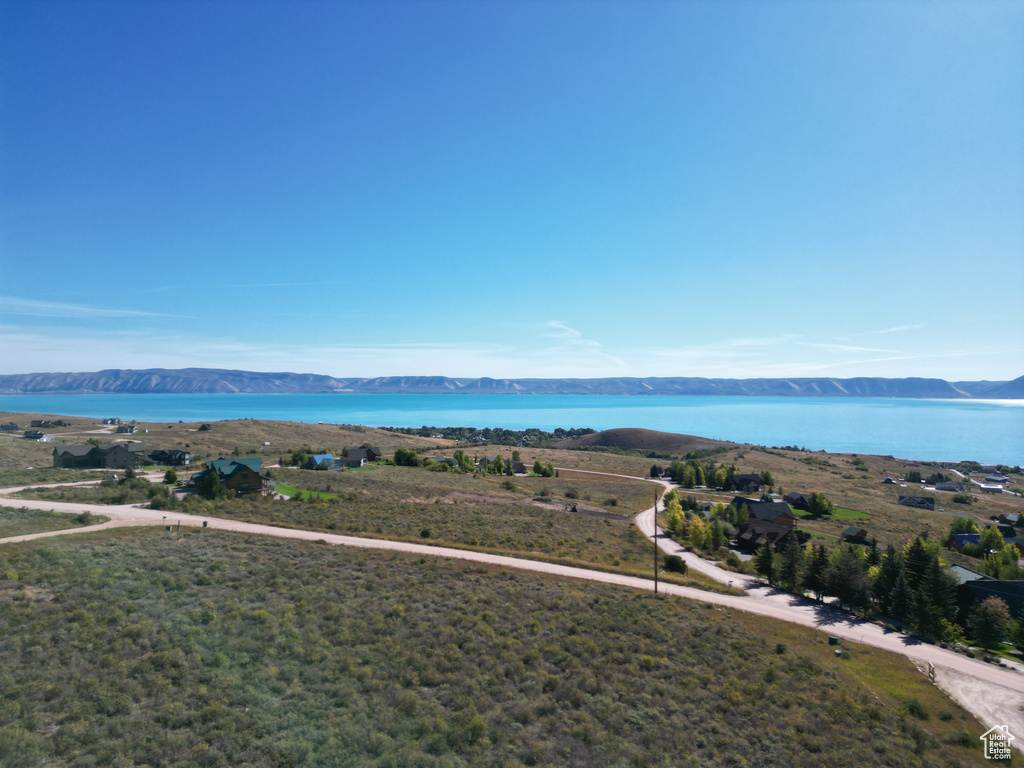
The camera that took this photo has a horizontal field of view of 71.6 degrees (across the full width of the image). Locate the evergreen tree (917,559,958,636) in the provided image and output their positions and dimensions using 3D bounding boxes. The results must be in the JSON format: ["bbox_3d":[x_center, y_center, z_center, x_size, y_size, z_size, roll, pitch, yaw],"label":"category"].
[{"bbox_3d":[45.550,22.850,76.000,4.300,8.300,4.300,0,0,0],"label":"evergreen tree"}]

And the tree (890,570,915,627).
[{"bbox_3d":[42.620,23.410,77.500,3.000,6.600,3.000,0,0,0],"label":"tree"}]

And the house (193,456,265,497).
[{"bbox_3d":[-74.880,24.320,188.000,16.000,9.000,12.000,0,0,-42],"label":"house"}]

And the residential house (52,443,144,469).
[{"bbox_3d":[-156.590,27.150,270.000,29.000,9.000,14.000,0,0,-41],"label":"residential house"}]

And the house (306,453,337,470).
[{"bbox_3d":[-87.540,36.030,328.000,9.000,7.500,12.500,0,0,27],"label":"house"}]

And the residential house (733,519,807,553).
[{"bbox_3d":[64.190,37.760,178.000,11.000,7.300,15.000,0,0,-26],"label":"residential house"}]

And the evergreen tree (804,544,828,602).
[{"bbox_3d":[36.450,22.690,85.000,2.900,7.000,2.900,0,0,0],"label":"evergreen tree"}]

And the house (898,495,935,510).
[{"bbox_3d":[227.680,66.940,400.000,17.000,7.200,10.000,0,0,25],"label":"house"}]

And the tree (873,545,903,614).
[{"bbox_3d":[44.010,22.970,83.000,3.600,8.300,3.600,0,0,0],"label":"tree"}]

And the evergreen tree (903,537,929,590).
[{"bbox_3d":[50.140,23.140,88.000,3.700,8.700,3.700,0,0,0],"label":"evergreen tree"}]

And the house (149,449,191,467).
[{"bbox_3d":[-166.670,35.860,345.000,17.500,8.000,10.000,0,0,-9],"label":"house"}]

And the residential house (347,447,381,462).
[{"bbox_3d":[-79.330,37.660,380.000,16.500,7.800,11.000,0,0,-6],"label":"residential house"}]

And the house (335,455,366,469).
[{"bbox_3d":[-81.300,39.250,360.000,13.500,5.800,9.000,0,0,6],"label":"house"}]

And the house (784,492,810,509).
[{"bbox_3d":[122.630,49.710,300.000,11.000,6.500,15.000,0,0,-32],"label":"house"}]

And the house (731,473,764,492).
[{"bbox_3d":[102.160,42.950,308.000,12.800,7.800,10.000,0,0,2],"label":"house"}]

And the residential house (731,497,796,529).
[{"bbox_3d":[75.870,39.150,214.000,16.500,8.500,12.000,0,0,-9],"label":"residential house"}]

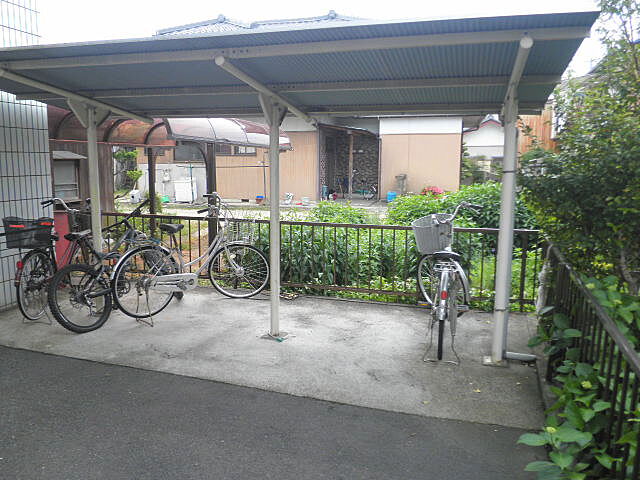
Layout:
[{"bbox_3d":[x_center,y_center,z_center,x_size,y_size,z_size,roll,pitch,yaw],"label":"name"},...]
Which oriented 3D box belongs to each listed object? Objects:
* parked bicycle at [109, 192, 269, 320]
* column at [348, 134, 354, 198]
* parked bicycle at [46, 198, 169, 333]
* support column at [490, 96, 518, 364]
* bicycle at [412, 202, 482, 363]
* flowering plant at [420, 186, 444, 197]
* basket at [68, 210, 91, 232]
[{"bbox_3d":[-1.230,0.158,4.854,0.600,1.130,1.760,8,11,44],"label":"parked bicycle"},{"bbox_3d":[1.101,-2.604,16.800,0.130,2.300,0.130,1,8,4],"label":"column"},{"bbox_3d":[-1.945,0.253,4.640,0.580,1.020,1.530,-7,4,24],"label":"parked bicycle"},{"bbox_3d":[1.368,-0.044,3.541,0.105,1.950,0.105,2,8,16],"label":"support column"},{"bbox_3d":[1.044,0.298,4.068,0.640,1.120,1.760,3,8,17],"label":"bicycle"},{"bbox_3d":[2.925,-1.209,12.500,0.650,0.500,0.600,1,8,5],"label":"flowering plant"},{"bbox_3d":[-2.631,-0.206,5.360,0.330,0.250,0.260,1,8,0],"label":"basket"}]

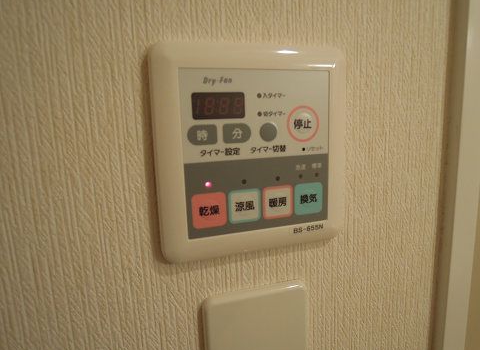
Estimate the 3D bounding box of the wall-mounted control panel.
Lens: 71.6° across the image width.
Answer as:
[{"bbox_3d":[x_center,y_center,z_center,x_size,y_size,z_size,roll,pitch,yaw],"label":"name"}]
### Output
[{"bbox_3d":[0.011,-0.012,0.194,0.116,0.120,0.014,-5,11,-18],"label":"wall-mounted control panel"}]

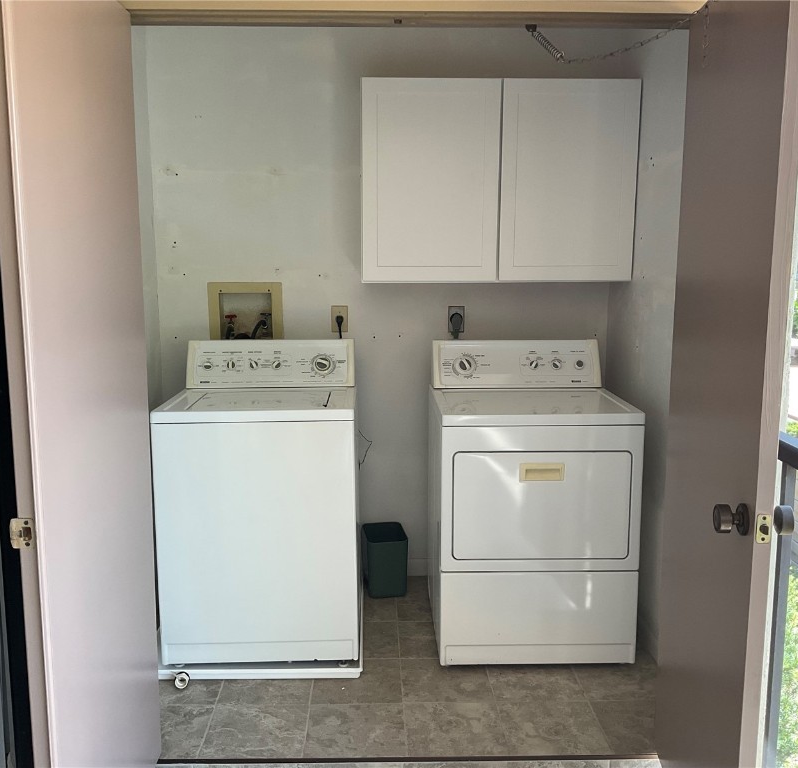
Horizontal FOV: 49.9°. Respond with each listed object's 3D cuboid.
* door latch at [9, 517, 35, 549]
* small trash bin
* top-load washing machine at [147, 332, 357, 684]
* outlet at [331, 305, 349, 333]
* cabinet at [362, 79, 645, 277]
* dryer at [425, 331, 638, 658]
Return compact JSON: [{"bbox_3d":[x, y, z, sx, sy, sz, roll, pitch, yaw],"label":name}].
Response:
[{"bbox_3d":[-0.715,0.284,1.630,0.046,0.058,0.014,0,9,0],"label":"door latch"},{"bbox_3d":[-0.060,0.770,3.744,0.175,0.262,0.245,-1,9,-9],"label":"small trash bin"},{"bbox_3d":[-0.496,0.413,3.247,0.680,1.110,0.670,0,9,-2],"label":"top-load washing machine"},{"bbox_3d":[-0.255,-0.281,3.721,0.071,0.115,0.012,0,9,-2],"label":"outlet"},{"bbox_3d":[0.389,-0.811,3.501,1.075,0.773,0.333,0,9,-2],"label":"cabinet"},{"bbox_3d":[0.488,0.410,3.335,0.695,1.097,0.700,0,9,-1],"label":"dryer"}]

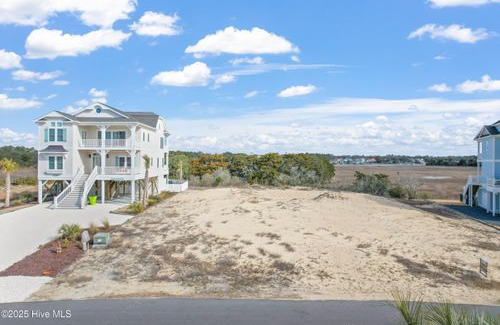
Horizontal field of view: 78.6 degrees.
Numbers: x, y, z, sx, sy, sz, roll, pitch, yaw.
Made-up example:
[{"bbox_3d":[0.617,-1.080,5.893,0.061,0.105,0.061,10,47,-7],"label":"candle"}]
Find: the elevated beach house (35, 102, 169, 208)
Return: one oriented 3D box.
[{"bbox_3d":[-18.900,-1.150,40.200,12.200,12.000,17.800,0,0,-2],"label":"elevated beach house"}]

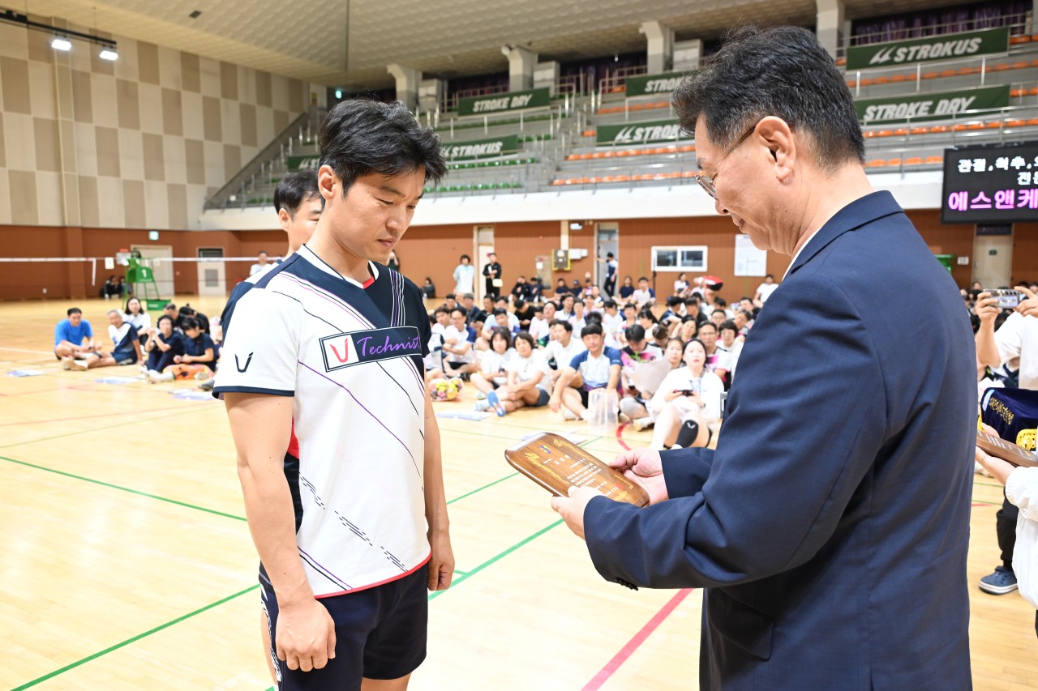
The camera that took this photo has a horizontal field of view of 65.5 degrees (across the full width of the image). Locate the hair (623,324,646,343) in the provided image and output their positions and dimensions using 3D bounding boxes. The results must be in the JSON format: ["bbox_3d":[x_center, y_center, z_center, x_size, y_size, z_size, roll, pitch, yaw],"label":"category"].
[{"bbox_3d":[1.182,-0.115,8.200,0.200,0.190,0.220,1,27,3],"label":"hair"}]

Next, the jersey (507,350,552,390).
[{"bbox_3d":[0.113,0.259,8.300,0.440,0.460,0.320,2,7,18],"label":"jersey"}]

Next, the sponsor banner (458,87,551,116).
[{"bbox_3d":[-0.648,-9.739,32.336,4.378,0.700,0.050,4,7,32],"label":"sponsor banner"}]

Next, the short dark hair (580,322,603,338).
[{"bbox_3d":[0.723,-0.141,8.000,0.225,0.170,0.230,1,6,9],"label":"short dark hair"}]

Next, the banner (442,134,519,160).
[{"bbox_3d":[-1.885,-7.382,30.404,4.378,0.700,0.050,4,7,32],"label":"banner"}]

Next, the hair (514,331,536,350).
[{"bbox_3d":[0.054,-0.054,8.250,0.205,0.200,0.210,2,7,17],"label":"hair"}]

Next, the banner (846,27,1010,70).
[{"bbox_3d":[12.203,-8.915,24.322,4.378,0.700,0.050,4,7,32],"label":"banner"}]

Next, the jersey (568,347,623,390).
[{"bbox_3d":[0.777,0.252,8.100,0.540,0.500,0.340,0,6,7],"label":"jersey"}]

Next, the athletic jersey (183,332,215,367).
[{"bbox_3d":[-4.320,0.066,10.900,0.420,0.450,0.320,1,6,9],"label":"athletic jersey"}]

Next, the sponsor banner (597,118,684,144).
[{"bbox_3d":[4.513,-7.007,26.410,4.378,0.700,0.050,4,7,32],"label":"sponsor banner"}]

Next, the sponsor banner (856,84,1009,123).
[{"bbox_3d":[11.025,-6.598,22.348,4.378,0.700,0.050,4,7,32],"label":"sponsor banner"}]

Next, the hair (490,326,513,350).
[{"bbox_3d":[-0.191,-0.070,8.650,0.220,0.250,0.220,1,6,11],"label":"hair"}]

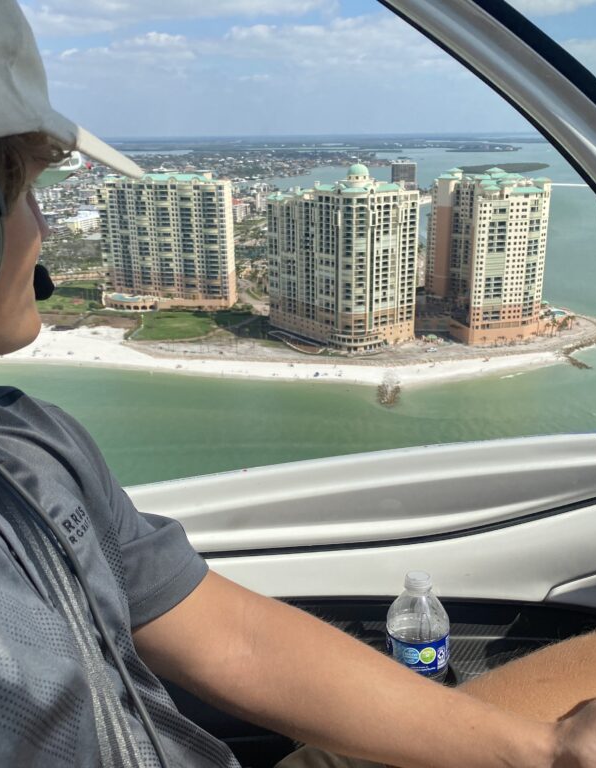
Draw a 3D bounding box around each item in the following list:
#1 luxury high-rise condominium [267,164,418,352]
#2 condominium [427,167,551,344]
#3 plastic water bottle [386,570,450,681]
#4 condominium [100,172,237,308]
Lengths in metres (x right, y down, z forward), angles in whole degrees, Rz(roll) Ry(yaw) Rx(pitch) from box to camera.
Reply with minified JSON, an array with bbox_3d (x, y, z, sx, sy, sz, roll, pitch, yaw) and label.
[{"bbox_3d":[23.920,-72.160,414.620,43.000,90.000,71.000,-13,22,-34],"label":"luxury high-rise condominium"},{"bbox_3d":[99.260,-73.150,421.780,44.000,86.000,64.000,-6,19,-17],"label":"condominium"},{"bbox_3d":[0.126,0.296,0.801,0.066,0.203,0.066,-1,9,0],"label":"plastic water bottle"},{"bbox_3d":[-84.680,-92.770,493.540,89.000,82.000,28.000,6,19,19],"label":"condominium"}]

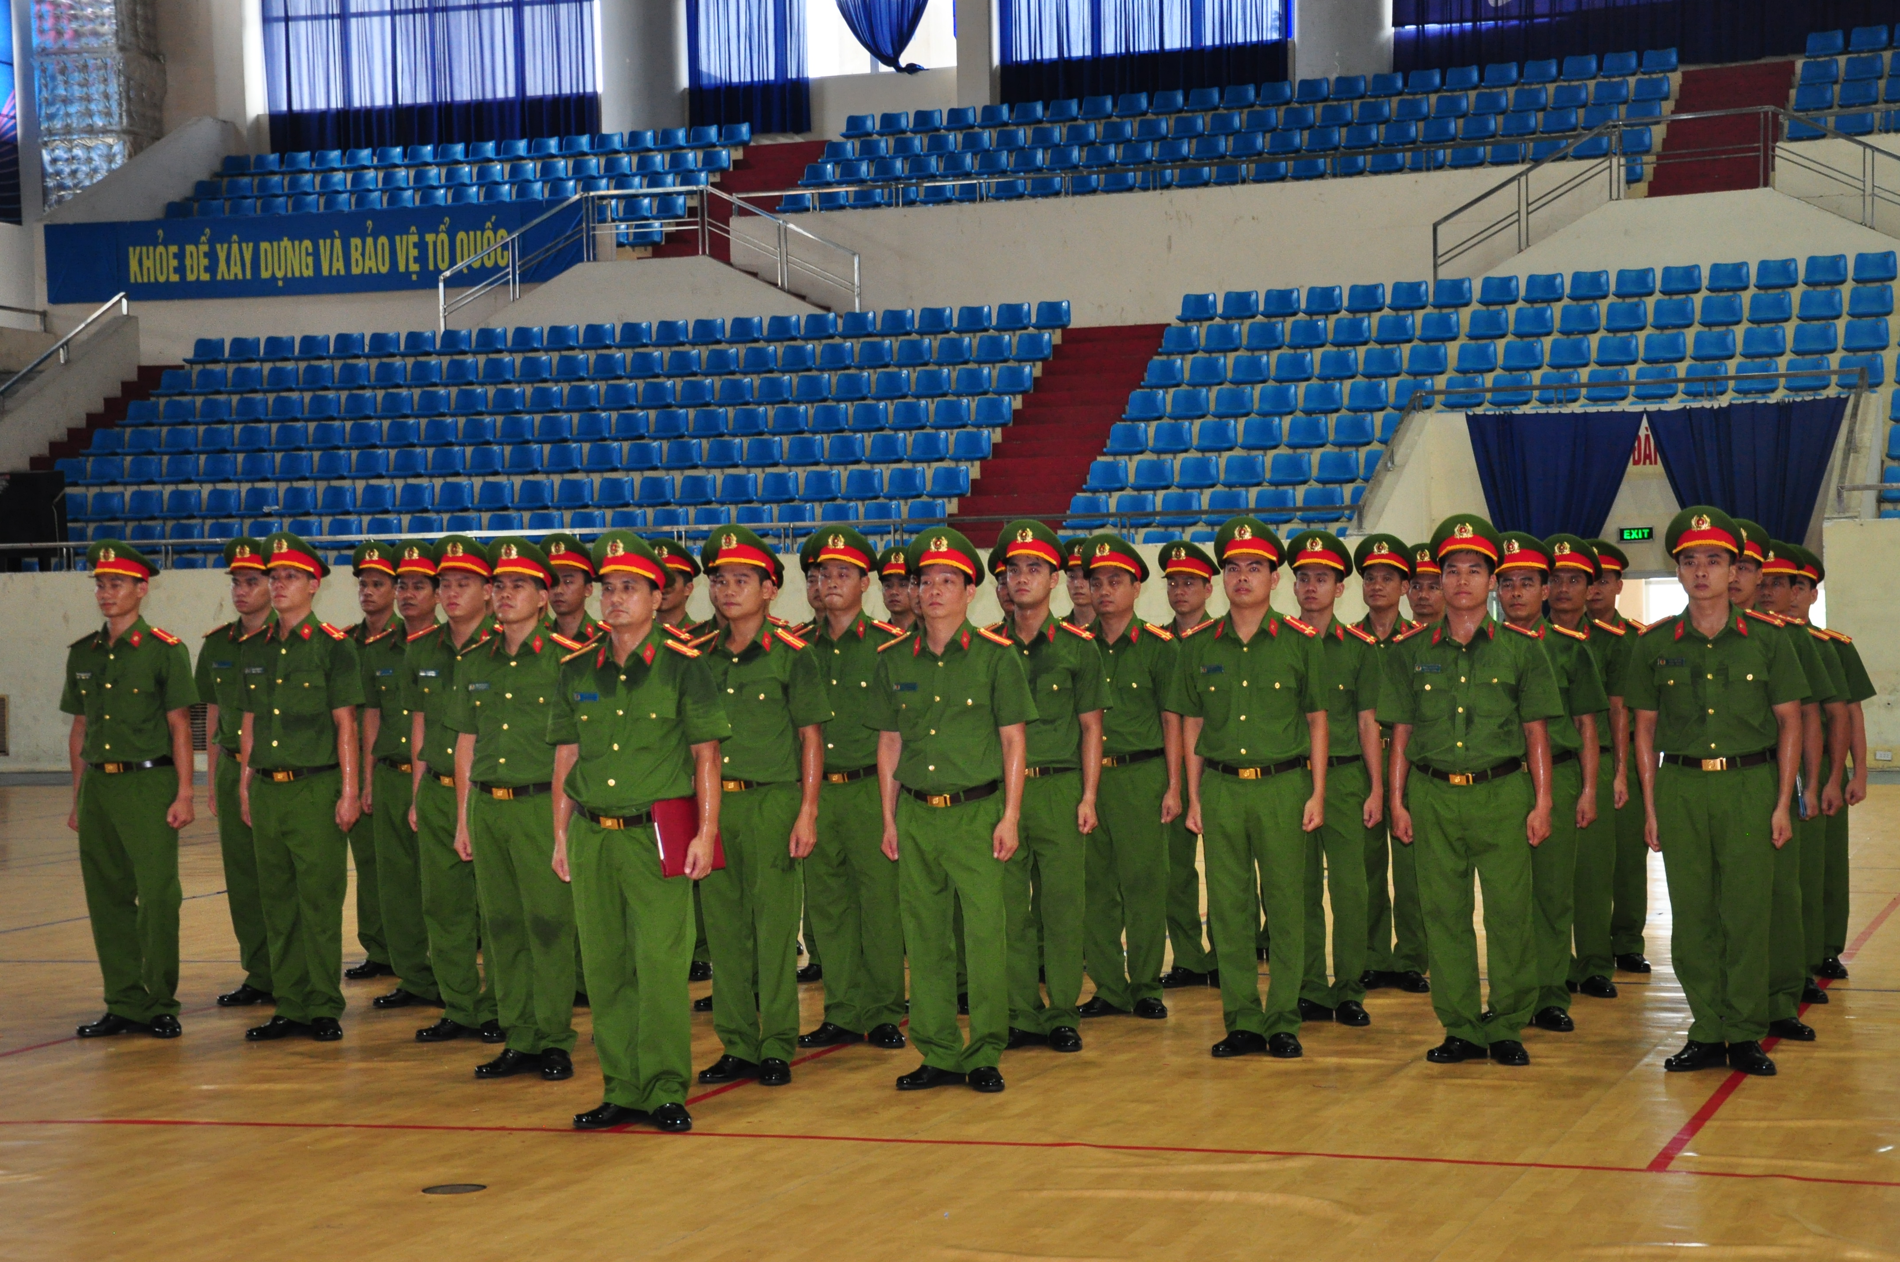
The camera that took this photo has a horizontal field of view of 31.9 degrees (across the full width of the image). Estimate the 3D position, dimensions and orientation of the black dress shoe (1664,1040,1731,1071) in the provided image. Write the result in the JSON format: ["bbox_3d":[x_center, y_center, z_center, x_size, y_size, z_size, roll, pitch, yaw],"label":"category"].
[{"bbox_3d":[2.424,1.370,10.892,0.285,0.102,0.102,-1,0,-45],"label":"black dress shoe"}]

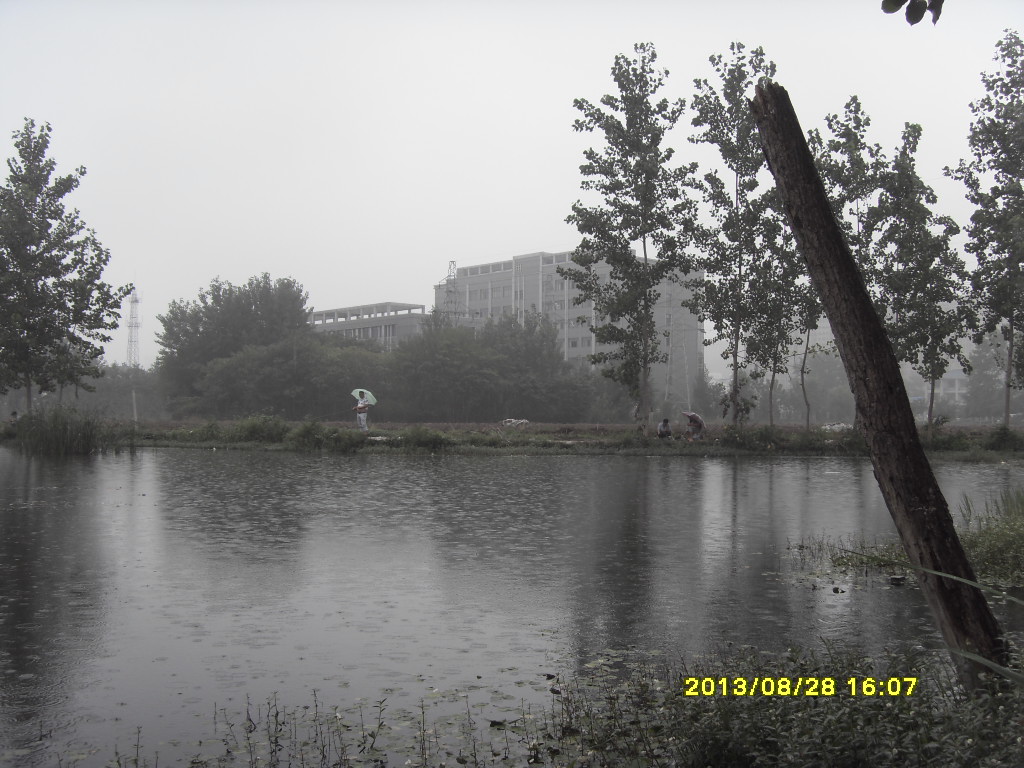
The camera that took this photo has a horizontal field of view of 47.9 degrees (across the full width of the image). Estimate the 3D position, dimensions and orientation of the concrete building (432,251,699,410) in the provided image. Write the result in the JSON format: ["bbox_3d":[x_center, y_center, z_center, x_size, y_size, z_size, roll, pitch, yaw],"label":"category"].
[{"bbox_3d":[9.705,-9.574,233.037,18.000,28.500,59.000,1,-1,-42],"label":"concrete building"}]

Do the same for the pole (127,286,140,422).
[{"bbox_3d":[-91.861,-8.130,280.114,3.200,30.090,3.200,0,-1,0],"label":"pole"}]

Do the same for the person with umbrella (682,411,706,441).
[{"bbox_3d":[6.862,1.583,43.484,0.950,1.130,0.950,-1,-1,45],"label":"person with umbrella"}]

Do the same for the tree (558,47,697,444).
[{"bbox_3d":[4.868,-5.927,47.073,5.600,15.970,5.400,0,-1,0],"label":"tree"}]

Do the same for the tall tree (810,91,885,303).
[{"bbox_3d":[14.504,-5.117,49.063,4.000,14.190,4.000,0,-1,0],"label":"tall tree"}]

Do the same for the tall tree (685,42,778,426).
[{"bbox_3d":[9.408,-6.264,49.077,4.300,16.480,4.300,0,-1,0],"label":"tall tree"}]

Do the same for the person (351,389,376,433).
[{"bbox_3d":[-5.580,1.037,43.491,0.900,1.730,0.850,0,-1,34],"label":"person"}]

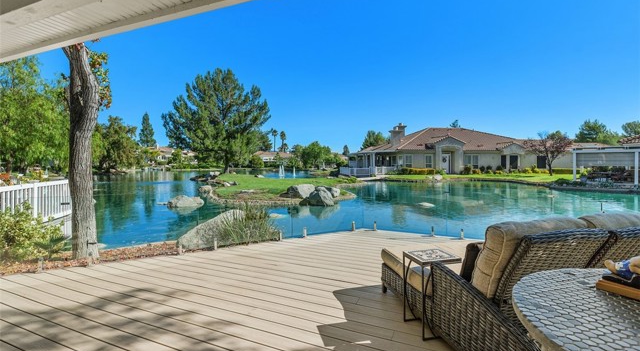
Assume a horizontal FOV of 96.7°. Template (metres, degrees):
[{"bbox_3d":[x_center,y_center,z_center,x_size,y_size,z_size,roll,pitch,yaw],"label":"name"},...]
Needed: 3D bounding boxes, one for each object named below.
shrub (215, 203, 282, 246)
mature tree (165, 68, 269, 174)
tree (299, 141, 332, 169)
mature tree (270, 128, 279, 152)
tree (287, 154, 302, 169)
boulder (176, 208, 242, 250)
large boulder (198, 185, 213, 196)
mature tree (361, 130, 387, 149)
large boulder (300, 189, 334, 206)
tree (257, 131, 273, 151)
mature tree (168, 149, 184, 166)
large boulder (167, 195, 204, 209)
[{"bbox_3d":[-1.312,0.869,5.150,1.200,0.750,0.850,-2,4,-30],"label":"shrub"},{"bbox_3d":[-10.448,-5.555,29.000,10.800,10.700,10.400,0,3,0],"label":"mature tree"},{"bbox_3d":[-0.791,-3.603,50.000,6.000,5.100,5.800,0,3,0],"label":"tree"},{"bbox_3d":[-15.026,-9.517,95.000,2.600,11.500,2.600,0,3,0],"label":"mature tree"},{"bbox_3d":[-4.661,-2.650,52.000,2.900,2.800,2.800,0,3,0],"label":"tree"},{"bbox_3d":[-1.907,0.931,5.000,1.350,0.680,0.950,-2,4,-30],"label":"boulder"},{"bbox_3d":[-5.836,0.764,14.500,0.750,0.600,0.650,0,3,0],"label":"large boulder"},{"bbox_3d":[10.907,-5.912,58.000,5.400,6.800,5.200,0,3,0],"label":"mature tree"},{"bbox_3d":[-0.108,0.930,12.300,1.450,0.800,1.150,0,3,0],"label":"large boulder"},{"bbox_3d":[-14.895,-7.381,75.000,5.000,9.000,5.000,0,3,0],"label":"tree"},{"bbox_3d":[-28.246,-3.543,56.000,3.300,3.700,3.300,0,3,0],"label":"mature tree"},{"bbox_3d":[-5.531,1.077,11.700,1.500,0.600,1.000,0,3,0],"label":"large boulder"}]

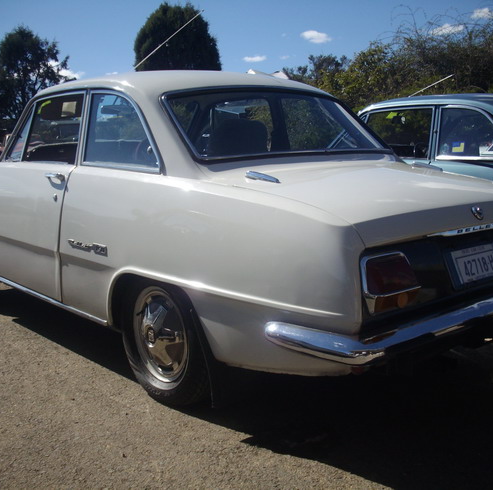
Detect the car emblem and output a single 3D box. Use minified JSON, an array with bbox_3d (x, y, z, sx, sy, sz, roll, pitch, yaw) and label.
[{"bbox_3d":[0.778,-0.105,2.350,0.055,0.056,0.020,-9,-7,-40],"label":"car emblem"}]

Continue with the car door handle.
[{"bbox_3d":[-0.871,-0.305,3.156,0.045,0.042,0.160,-9,12,-40],"label":"car door handle"}]

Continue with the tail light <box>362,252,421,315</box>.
[{"bbox_3d":[0.427,0.110,2.056,0.200,0.170,0.070,-9,-1,-40],"label":"tail light"}]

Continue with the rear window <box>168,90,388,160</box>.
[{"bbox_3d":[0.158,-0.527,3.016,1.140,0.100,0.430,-9,50,-40],"label":"rear window"}]

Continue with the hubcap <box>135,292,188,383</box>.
[{"bbox_3d":[-0.335,0.370,2.740,0.085,0.360,0.360,-9,12,-40],"label":"hubcap"}]

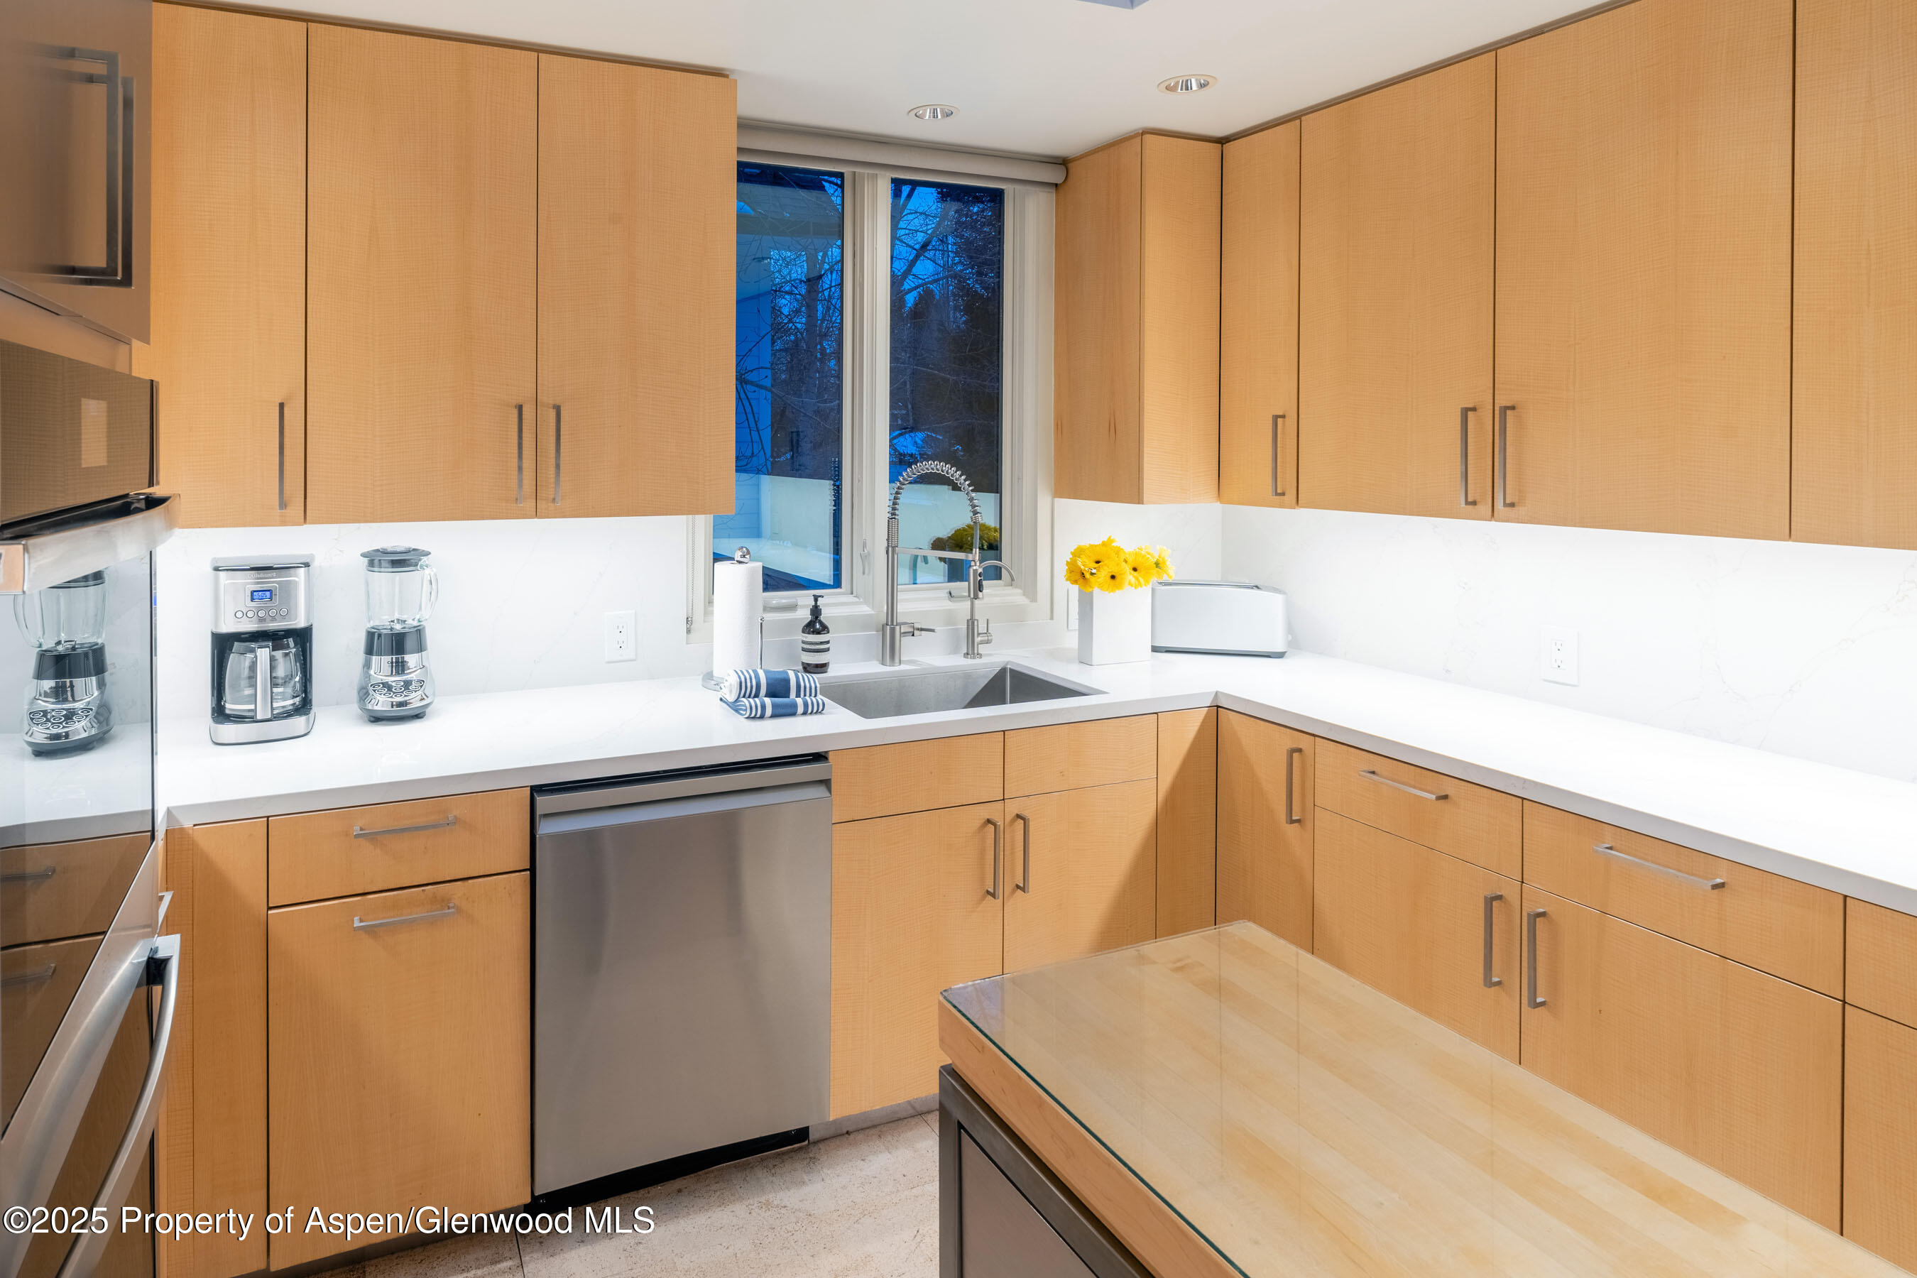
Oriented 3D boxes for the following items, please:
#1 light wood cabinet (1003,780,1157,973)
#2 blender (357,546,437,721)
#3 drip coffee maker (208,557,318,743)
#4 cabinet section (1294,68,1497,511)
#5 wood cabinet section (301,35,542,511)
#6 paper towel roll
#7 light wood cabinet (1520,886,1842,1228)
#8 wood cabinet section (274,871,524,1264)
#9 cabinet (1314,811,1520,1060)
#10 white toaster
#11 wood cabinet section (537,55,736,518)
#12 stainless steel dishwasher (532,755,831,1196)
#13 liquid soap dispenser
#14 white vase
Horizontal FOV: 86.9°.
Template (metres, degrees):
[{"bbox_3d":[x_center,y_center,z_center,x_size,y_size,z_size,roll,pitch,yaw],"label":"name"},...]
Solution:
[{"bbox_3d":[0.186,0.649,2.643,0.425,0.630,0.500,-3,6,-26],"label":"light wood cabinet"},{"bbox_3d":[-1.284,-0.024,2.323,0.168,0.392,0.168,-3,6,-26],"label":"blender"},{"bbox_3d":[-1.499,0.016,2.189,0.188,0.362,0.220,-3,6,-26],"label":"drip coffee maker"},{"bbox_3d":[1.203,-0.799,2.562,0.340,1.017,0.607,-2,6,-26],"label":"cabinet section"},{"bbox_3d":[-1.215,-0.762,2.311,0.445,1.009,0.370,-2,6,-26],"label":"wood cabinet section"},{"bbox_3d":[-0.577,-0.045,2.654,0.120,0.283,0.120,0,6,0],"label":"paper towel roll"},{"bbox_3d":[1.397,0.793,1.778,0.500,0.630,0.490,-3,6,-26],"label":"light wood cabinet"},{"bbox_3d":[-1.128,0.741,2.104,0.432,0.632,0.560,-2,6,-26],"label":"wood cabinet section"},{"bbox_3d":[1.167,0.724,2.209,0.500,0.630,0.480,-3,6,-26],"label":"cabinet"},{"bbox_3d":[0.798,-0.068,3.105,0.385,0.205,0.165,1,6,12],"label":"white toaster"},{"bbox_3d":[-0.809,-0.784,2.487,0.444,1.009,0.370,-2,6,-26],"label":"wood cabinet section"},{"bbox_3d":[-0.677,0.632,2.276,0.600,0.810,0.580,-3,6,-26],"label":"stainless steel dishwasher"},{"bbox_3d":[-0.388,-0.016,2.778,0.078,0.212,0.078,0,6,0],"label":"liquid soap dispenser"},{"bbox_3d":[0.456,-0.044,2.935,0.187,0.218,0.075,-3,6,-26],"label":"white vase"}]

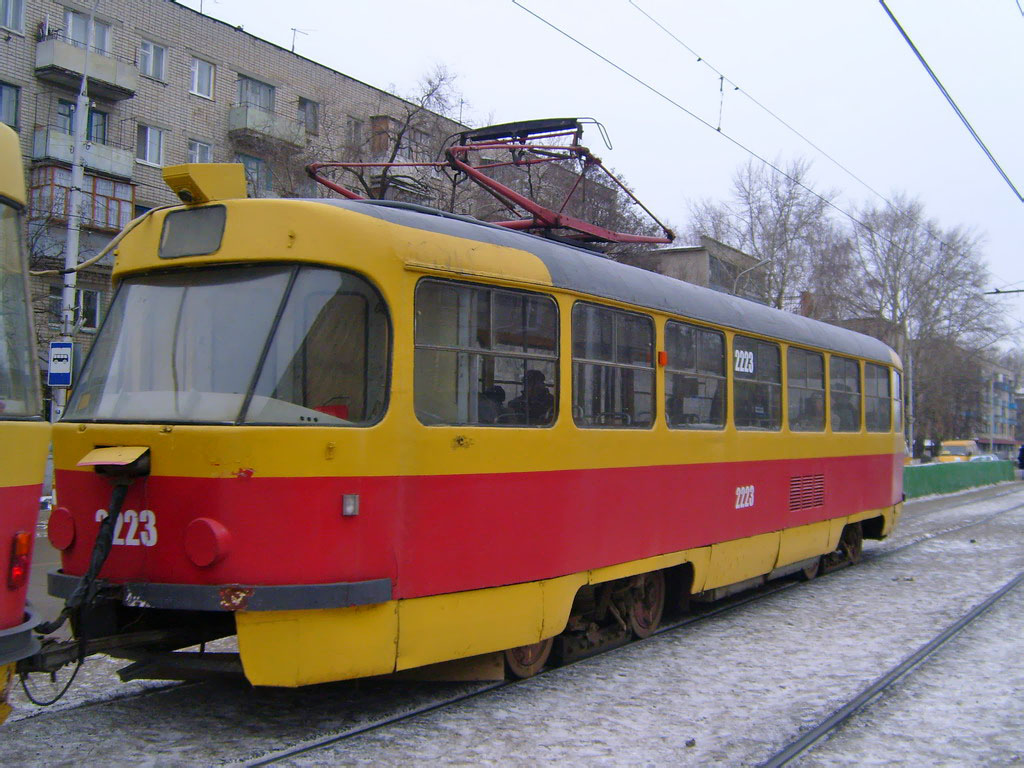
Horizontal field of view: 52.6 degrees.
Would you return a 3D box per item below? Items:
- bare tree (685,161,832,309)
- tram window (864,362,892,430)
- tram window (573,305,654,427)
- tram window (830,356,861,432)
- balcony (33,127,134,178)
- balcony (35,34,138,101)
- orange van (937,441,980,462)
[{"bbox_3d":[14.810,-4.237,60.304,7.600,17.646,8.000,-1,-3,34],"label":"bare tree"},{"bbox_3d":[4.787,0.214,13.596,0.070,0.889,1.285,-1,-3,34],"label":"tram window"},{"bbox_3d":[0.752,-0.110,7.652,0.070,0.889,1.285,-1,-3,34],"label":"tram window"},{"bbox_3d":[3.980,0.149,12.407,0.070,0.889,1.285,-1,-3,34],"label":"tram window"},{"bbox_3d":[-12.931,-6.858,31.369,0.870,1.040,2.850,-1,-3,34],"label":"balcony"},{"bbox_3d":[-12.884,-9.610,31.487,0.870,1.070,2.850,-1,-3,34],"label":"balcony"},{"bbox_3d":[26.119,4.431,60.500,1.970,2.200,5.300,-1,-3,34],"label":"orange van"}]

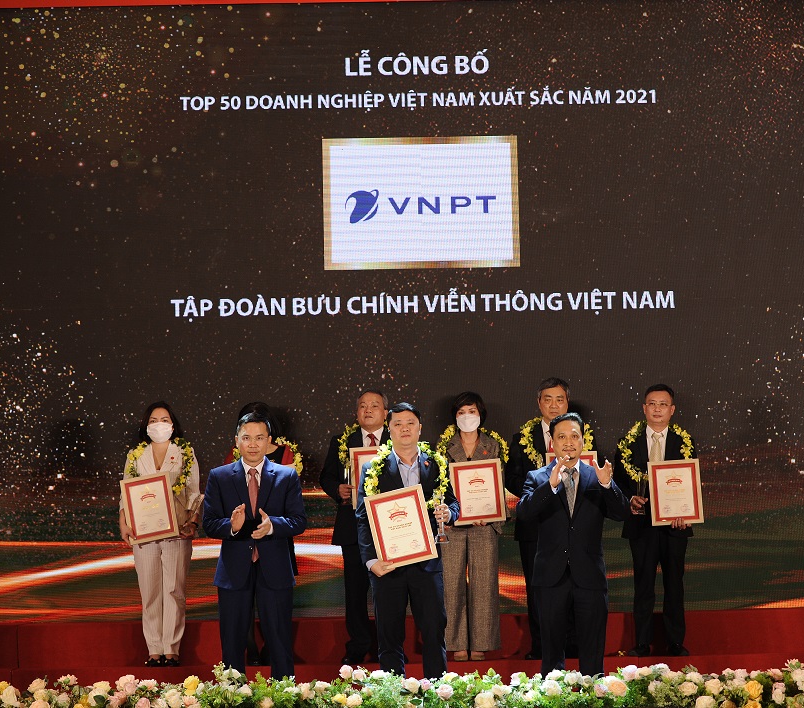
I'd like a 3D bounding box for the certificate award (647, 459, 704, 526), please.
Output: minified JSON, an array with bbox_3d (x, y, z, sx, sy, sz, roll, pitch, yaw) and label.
[{"bbox_3d":[1.695,0.860,14.980,0.318,0.400,0.025,-4,-8,0],"label":"certificate award"}]

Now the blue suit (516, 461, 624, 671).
[{"bbox_3d":[0.883,1.236,12.550,0.560,1.390,0.420,-1,-2,2],"label":"blue suit"}]

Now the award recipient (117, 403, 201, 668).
[{"bbox_3d":[-1.459,1.088,14.600,0.500,1.620,0.420,-1,-2,0],"label":"award recipient"}]

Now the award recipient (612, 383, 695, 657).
[{"bbox_3d":[1.585,1.045,15.200,0.520,1.700,0.440,-1,-3,1],"label":"award recipient"}]

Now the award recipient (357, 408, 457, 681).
[{"bbox_3d":[0.041,1.127,13.250,0.560,1.720,0.430,-1,-3,0],"label":"award recipient"}]

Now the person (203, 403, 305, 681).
[{"bbox_3d":[-0.781,1.154,13.000,0.560,1.690,0.440,-1,-3,-2],"label":"person"}]

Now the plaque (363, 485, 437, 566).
[{"bbox_3d":[-0.005,0.888,12.400,0.305,0.385,0.025,-13,-4,-1],"label":"plaque"}]

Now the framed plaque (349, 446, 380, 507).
[{"bbox_3d":[-0.147,0.770,14.980,0.318,0.400,0.025,-4,-8,-3],"label":"framed plaque"}]

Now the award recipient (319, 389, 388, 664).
[{"bbox_3d":[-0.198,1.086,15.200,0.570,1.700,0.420,-1,-3,-2],"label":"award recipient"}]

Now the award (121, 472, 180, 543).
[{"bbox_3d":[-1.498,0.919,14.400,0.305,0.385,0.025,-10,-3,-1],"label":"award"}]

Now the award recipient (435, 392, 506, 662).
[{"bbox_3d":[0.436,1.086,15.200,0.480,1.670,0.420,-1,-3,0],"label":"award recipient"}]

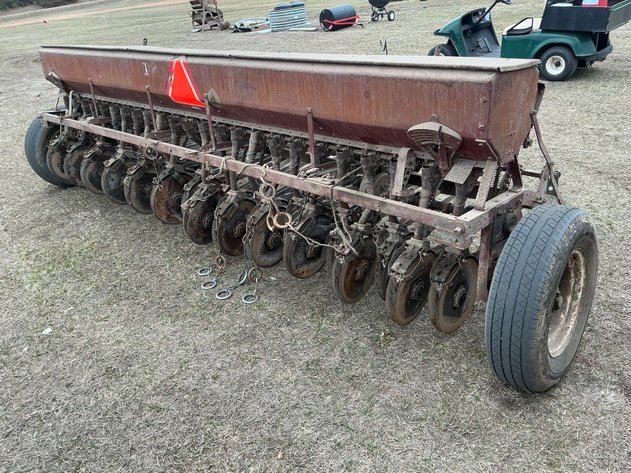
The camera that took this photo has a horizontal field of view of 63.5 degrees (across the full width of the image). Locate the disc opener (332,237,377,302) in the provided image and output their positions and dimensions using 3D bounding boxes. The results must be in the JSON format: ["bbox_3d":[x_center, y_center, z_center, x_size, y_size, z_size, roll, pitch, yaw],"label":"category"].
[{"bbox_3d":[0.205,0.154,2.485,0.105,0.345,0.345,18,35,37],"label":"disc opener"}]

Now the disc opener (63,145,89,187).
[{"bbox_3d":[-1.841,-0.546,4.106,0.105,0.345,0.345,18,35,37],"label":"disc opener"}]

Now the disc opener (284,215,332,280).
[{"bbox_3d":[-0.018,0.049,2.663,0.090,0.345,0.345,19,35,38],"label":"disc opener"}]

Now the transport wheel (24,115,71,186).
[{"bbox_3d":[-2.182,-0.782,4.538,0.215,0.740,0.740,18,35,37],"label":"transport wheel"}]

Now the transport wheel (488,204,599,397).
[{"bbox_3d":[0.930,0.247,2.055,0.205,0.742,0.742,17,34,41],"label":"transport wheel"}]

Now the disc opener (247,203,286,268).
[{"bbox_3d":[-0.247,0.010,2.862,0.105,0.345,0.345,18,35,37],"label":"disc opener"}]

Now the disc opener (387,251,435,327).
[{"bbox_3d":[0.449,0.237,2.317,0.090,0.345,0.345,19,35,38],"label":"disc opener"}]

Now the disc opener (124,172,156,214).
[{"bbox_3d":[-1.165,-0.317,3.592,0.090,0.345,0.345,19,35,38],"label":"disc opener"}]

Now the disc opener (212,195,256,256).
[{"bbox_3d":[-0.450,-0.052,3.002,0.105,0.345,0.345,18,35,37],"label":"disc opener"}]

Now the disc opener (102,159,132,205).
[{"bbox_3d":[-1.393,-0.407,3.773,0.090,0.345,0.345,19,35,38],"label":"disc opener"}]

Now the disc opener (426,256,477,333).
[{"bbox_3d":[0.605,0.245,2.181,0.105,0.345,0.345,18,35,37],"label":"disc opener"}]

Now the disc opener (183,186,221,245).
[{"bbox_3d":[-0.687,-0.127,3.261,0.090,0.345,0.345,19,35,38],"label":"disc opener"}]

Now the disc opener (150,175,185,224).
[{"bbox_3d":[-0.928,-0.247,3.391,0.105,0.345,0.345,18,35,37],"label":"disc opener"}]

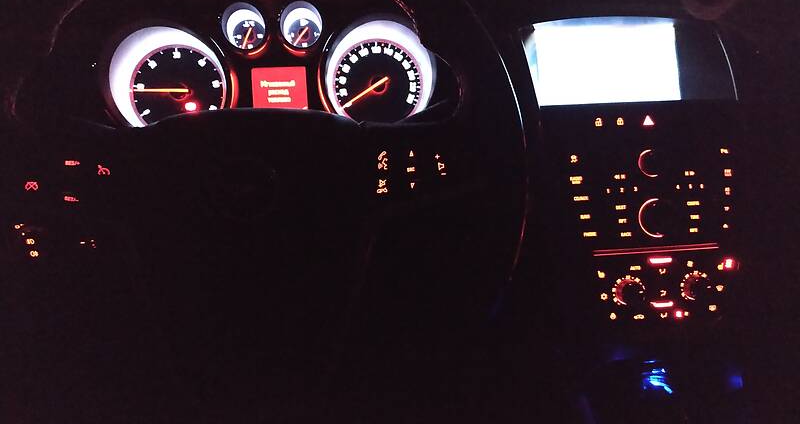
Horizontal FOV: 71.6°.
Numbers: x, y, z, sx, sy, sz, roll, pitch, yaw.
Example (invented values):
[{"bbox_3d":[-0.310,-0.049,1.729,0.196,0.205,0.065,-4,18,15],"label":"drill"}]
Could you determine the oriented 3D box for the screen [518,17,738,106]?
[{"bbox_3d":[0.250,-0.164,0.605,0.205,0.090,0.040,-3,-3,-3],"label":"screen"}]

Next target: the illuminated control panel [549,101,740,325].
[{"bbox_3d":[0.257,0.000,0.590,0.180,0.224,0.040,-3,-6,-3],"label":"illuminated control panel"}]

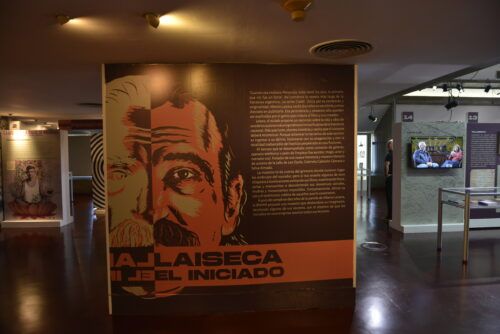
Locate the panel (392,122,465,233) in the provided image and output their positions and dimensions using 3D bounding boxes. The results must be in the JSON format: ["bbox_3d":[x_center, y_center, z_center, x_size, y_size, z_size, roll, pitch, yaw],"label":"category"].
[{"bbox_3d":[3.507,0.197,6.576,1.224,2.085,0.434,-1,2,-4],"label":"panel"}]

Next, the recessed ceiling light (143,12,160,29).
[{"bbox_3d":[-0.595,-0.875,2.018,0.100,0.075,0.100,-2,3,-32],"label":"recessed ceiling light"}]

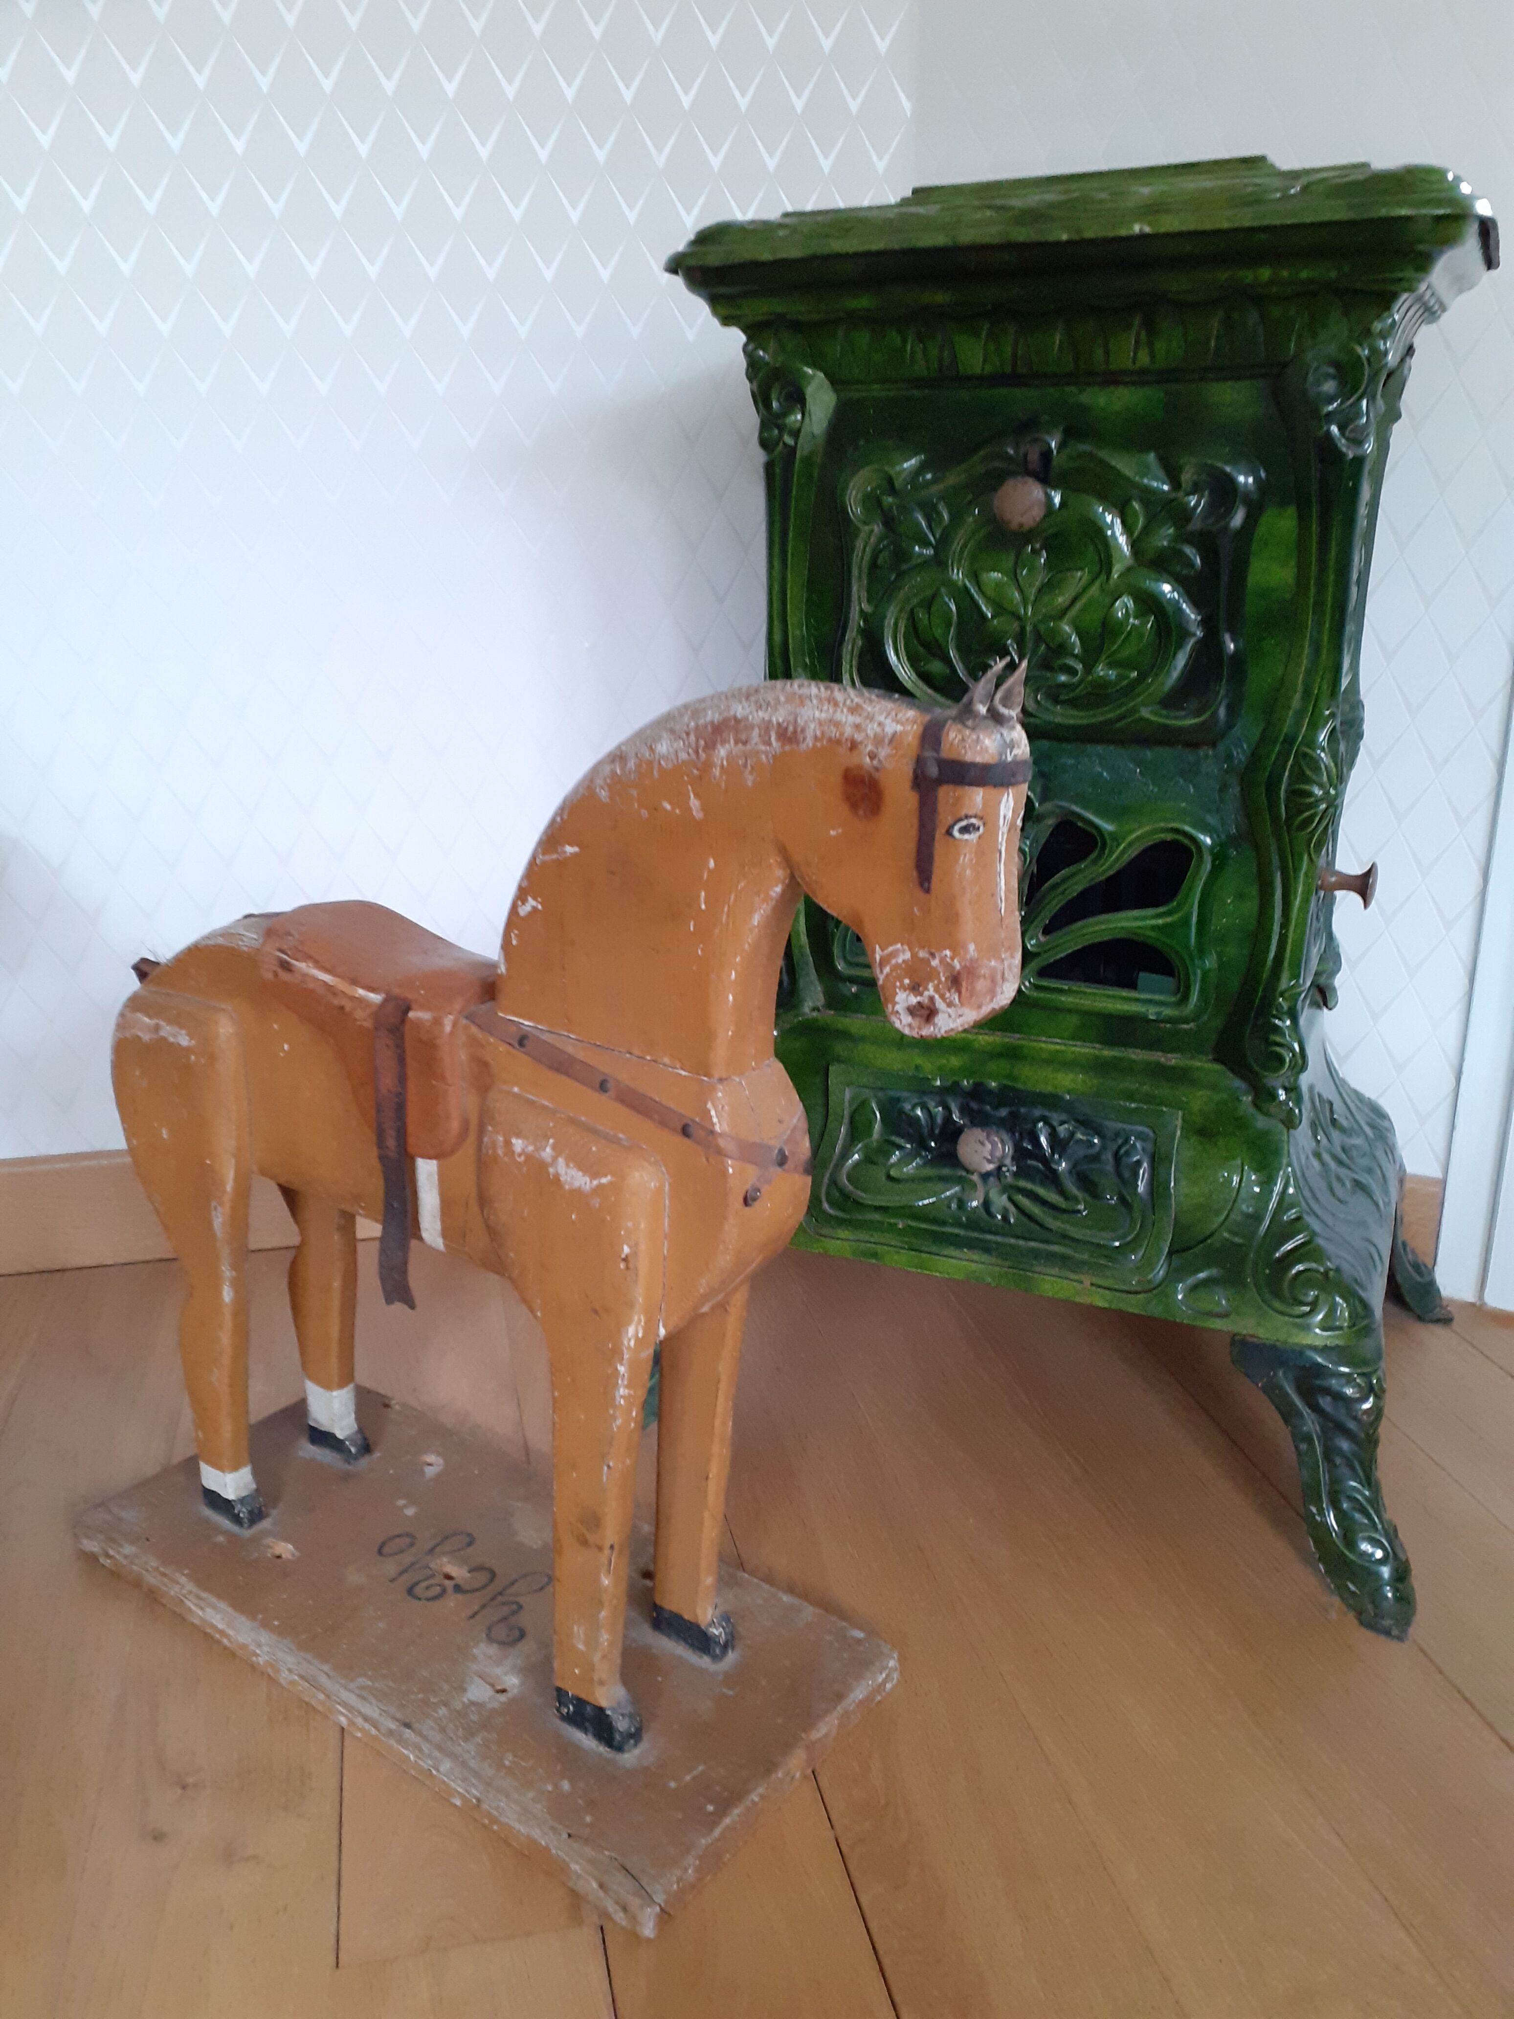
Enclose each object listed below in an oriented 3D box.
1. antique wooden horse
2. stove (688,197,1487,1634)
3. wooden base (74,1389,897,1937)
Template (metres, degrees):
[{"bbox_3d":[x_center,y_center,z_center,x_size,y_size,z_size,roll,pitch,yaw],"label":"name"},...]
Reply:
[{"bbox_3d":[-0.149,0.090,0.883,0.637,0.603,0.140,14,24,34],"label":"antique wooden horse"},{"bbox_3d":[0.242,-0.105,1.127,0.560,0.840,0.431,8,21,23],"label":"stove"},{"bbox_3d":[-0.189,0.376,1.008,0.510,0.020,0.221,14,24,34],"label":"wooden base"}]

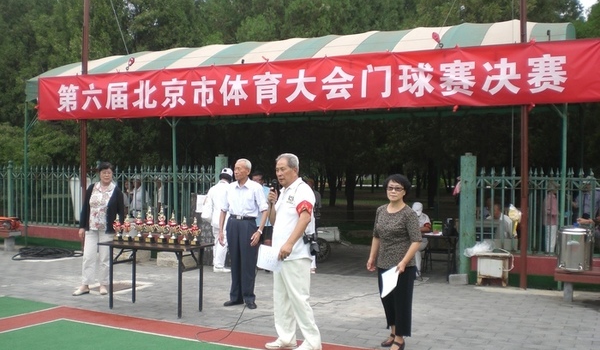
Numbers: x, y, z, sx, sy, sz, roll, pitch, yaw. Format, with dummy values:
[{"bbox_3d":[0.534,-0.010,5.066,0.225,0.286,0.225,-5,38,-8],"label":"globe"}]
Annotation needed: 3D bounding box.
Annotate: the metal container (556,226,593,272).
[{"bbox_3d":[3.321,0.897,7.924,0.420,0.480,0.410,1,2,27],"label":"metal container"}]

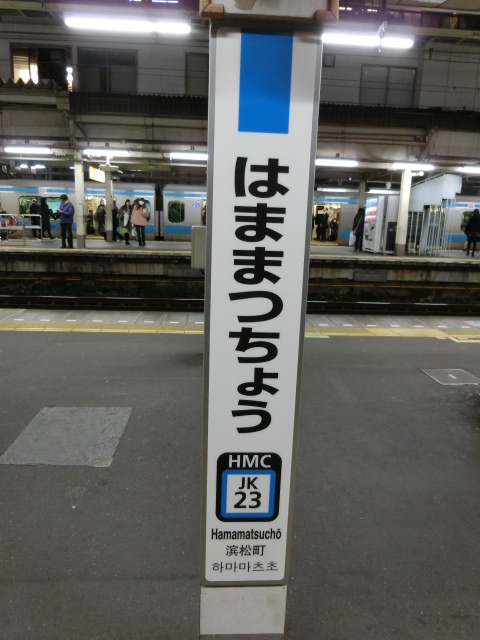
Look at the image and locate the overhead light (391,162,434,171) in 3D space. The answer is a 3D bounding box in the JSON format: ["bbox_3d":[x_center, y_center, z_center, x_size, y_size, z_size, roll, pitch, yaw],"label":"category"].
[{"bbox_3d":[4.974,-4.393,13.246,1.250,0.130,0.160,1,13,-4],"label":"overhead light"}]

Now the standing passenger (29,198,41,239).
[{"bbox_3d":[-8.085,-3.990,18.133,0.380,1.580,0.480,-4,14,-24],"label":"standing passenger"}]

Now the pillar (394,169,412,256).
[{"bbox_3d":[5.589,-3.637,15.645,0.270,2.920,0.270,1,13,-4],"label":"pillar"}]

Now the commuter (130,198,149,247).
[{"bbox_3d":[-3.574,-3.435,16.324,0.560,1.620,0.400,0,13,-6],"label":"commuter"}]

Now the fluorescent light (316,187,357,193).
[{"bbox_3d":[3.877,-5.140,18.318,1.680,0.170,0.220,1,13,-4],"label":"fluorescent light"}]

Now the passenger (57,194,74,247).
[{"bbox_3d":[-5.393,-3.065,14.382,0.450,1.619,0.480,1,13,-4],"label":"passenger"}]

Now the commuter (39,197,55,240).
[{"bbox_3d":[-7.385,-3.860,17.611,0.580,1.610,0.460,0,13,-7],"label":"commuter"}]

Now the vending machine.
[{"bbox_3d":[4.827,-3.213,15.737,0.700,1.860,1.150,1,13,-4],"label":"vending machine"}]

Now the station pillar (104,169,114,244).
[{"bbox_3d":[-5.011,-4.336,17.636,0.250,2.680,0.250,1,13,-4],"label":"station pillar"}]

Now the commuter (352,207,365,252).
[{"bbox_3d":[4.451,-3.384,17.297,0.360,1.600,0.440,-11,18,-43],"label":"commuter"}]

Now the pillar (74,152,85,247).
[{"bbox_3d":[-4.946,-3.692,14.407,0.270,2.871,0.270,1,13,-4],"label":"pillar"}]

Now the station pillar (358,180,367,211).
[{"bbox_3d":[4.704,-4.092,18.125,0.260,2.684,0.260,1,13,-4],"label":"station pillar"}]

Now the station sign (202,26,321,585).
[{"bbox_3d":[0.032,0.050,1.093,0.230,1.324,0.040,1,13,-4],"label":"station sign"}]

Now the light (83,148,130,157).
[{"bbox_3d":[-3.632,-4.549,12.582,1.250,0.130,0.160,1,13,-4],"label":"light"}]

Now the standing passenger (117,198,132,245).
[{"bbox_3d":[-4.085,-3.492,16.488,0.500,1.584,0.400,-4,14,-24],"label":"standing passenger"}]

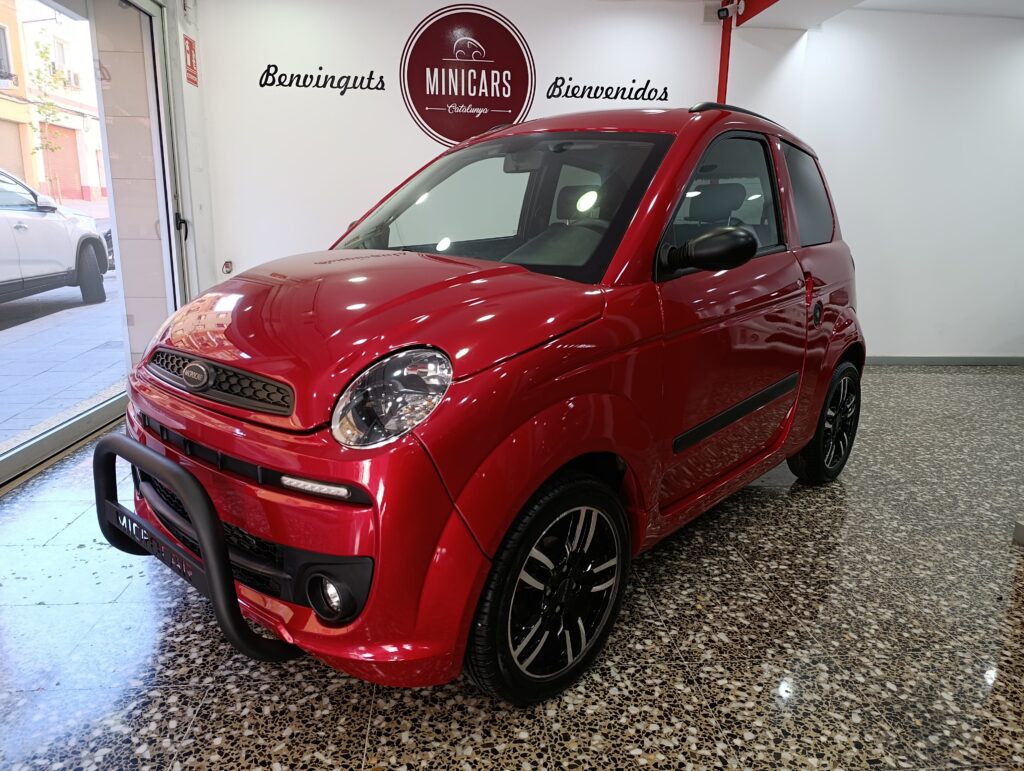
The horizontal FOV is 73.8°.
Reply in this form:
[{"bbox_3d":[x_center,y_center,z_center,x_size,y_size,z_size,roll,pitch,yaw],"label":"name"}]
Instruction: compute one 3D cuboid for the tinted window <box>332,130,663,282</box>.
[{"bbox_3d":[-0.103,-0.587,2.146,1.180,0.120,0.670,13,58,41],"label":"tinted window"}]

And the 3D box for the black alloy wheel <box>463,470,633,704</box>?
[{"bbox_3d":[0.083,0.474,1.650,0.150,0.548,0.548,13,18,41],"label":"black alloy wheel"}]

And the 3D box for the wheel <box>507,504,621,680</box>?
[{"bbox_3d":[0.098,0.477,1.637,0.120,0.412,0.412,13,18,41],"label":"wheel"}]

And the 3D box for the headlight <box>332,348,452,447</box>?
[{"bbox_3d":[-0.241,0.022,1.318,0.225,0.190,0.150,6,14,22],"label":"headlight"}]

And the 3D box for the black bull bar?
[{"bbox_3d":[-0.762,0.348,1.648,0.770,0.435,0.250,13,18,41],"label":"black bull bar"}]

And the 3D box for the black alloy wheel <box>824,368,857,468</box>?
[{"bbox_3d":[1.403,0.157,3.022,0.120,0.412,0.412,13,18,41],"label":"black alloy wheel"}]

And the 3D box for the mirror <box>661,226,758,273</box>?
[{"bbox_3d":[0.518,-0.347,1.752,0.210,0.125,0.150,13,18,41],"label":"mirror"}]

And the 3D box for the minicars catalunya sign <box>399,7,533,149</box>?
[{"bbox_3d":[-0.303,-2.167,4.823,0.961,0.961,0.030,-1,13,-6],"label":"minicars catalunya sign"}]

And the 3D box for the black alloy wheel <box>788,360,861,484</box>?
[{"bbox_3d":[1.388,0.154,3.036,0.150,0.548,0.548,13,18,41],"label":"black alloy wheel"}]

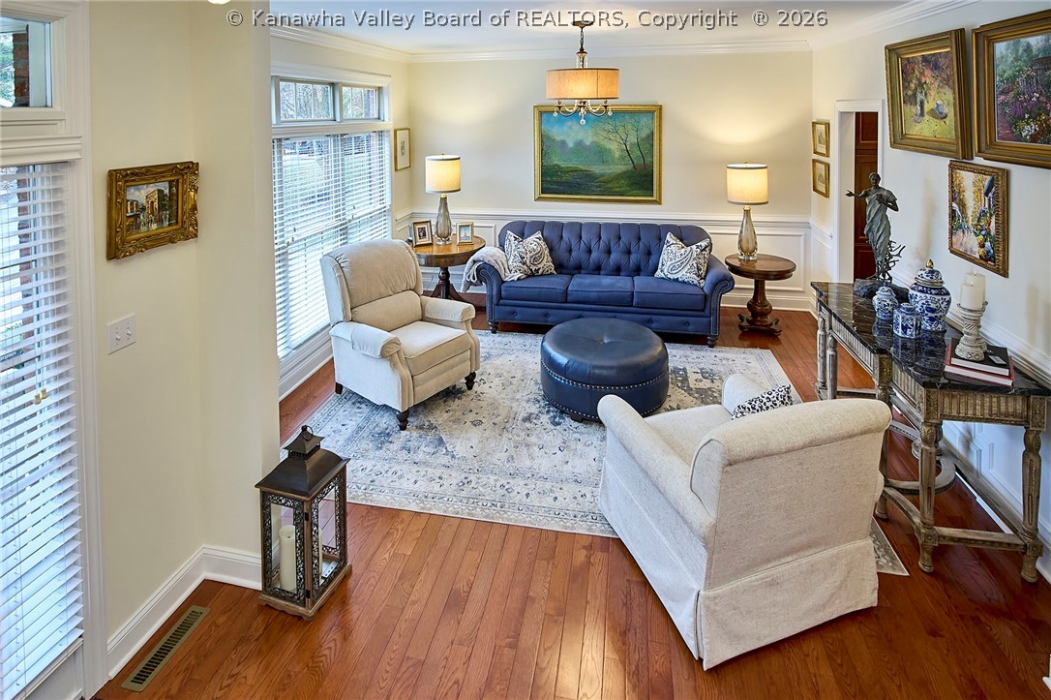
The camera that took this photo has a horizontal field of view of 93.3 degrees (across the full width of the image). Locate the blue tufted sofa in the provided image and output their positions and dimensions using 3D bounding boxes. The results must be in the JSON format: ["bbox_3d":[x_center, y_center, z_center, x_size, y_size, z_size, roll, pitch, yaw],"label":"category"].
[{"bbox_3d":[0.723,-0.709,4.741,2.205,0.933,0.931,3,21,8],"label":"blue tufted sofa"}]

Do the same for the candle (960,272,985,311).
[{"bbox_3d":[1.939,-0.255,2.150,0.082,0.150,0.082,4,24,10],"label":"candle"}]

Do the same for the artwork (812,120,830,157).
[{"bbox_3d":[2.700,-1.919,4.523,0.034,0.323,0.372,4,21,11],"label":"artwork"}]

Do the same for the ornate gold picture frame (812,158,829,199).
[{"bbox_3d":[2.737,-1.586,4.600,0.030,0.310,0.340,4,24,10],"label":"ornate gold picture frame"}]

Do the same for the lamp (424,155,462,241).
[{"bbox_3d":[-0.832,-1.549,5.150,0.360,0.880,0.360,4,24,10],"label":"lamp"}]

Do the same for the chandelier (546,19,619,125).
[{"bbox_3d":[0.407,-1.950,3.500,0.510,0.670,0.510,4,24,10],"label":"chandelier"}]

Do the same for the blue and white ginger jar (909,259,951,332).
[{"bbox_3d":[2.045,-0.276,2.500,0.185,0.355,0.185,4,24,10],"label":"blue and white ginger jar"}]

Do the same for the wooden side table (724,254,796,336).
[{"bbox_3d":[2.148,-0.513,4.566,0.598,0.622,0.598,4,21,11],"label":"wooden side table"}]

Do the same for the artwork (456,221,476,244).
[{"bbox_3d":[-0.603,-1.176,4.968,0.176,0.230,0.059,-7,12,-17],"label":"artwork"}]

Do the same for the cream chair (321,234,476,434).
[{"bbox_3d":[-0.924,-0.222,3.618,0.931,1.040,0.804,15,26,35],"label":"cream chair"}]

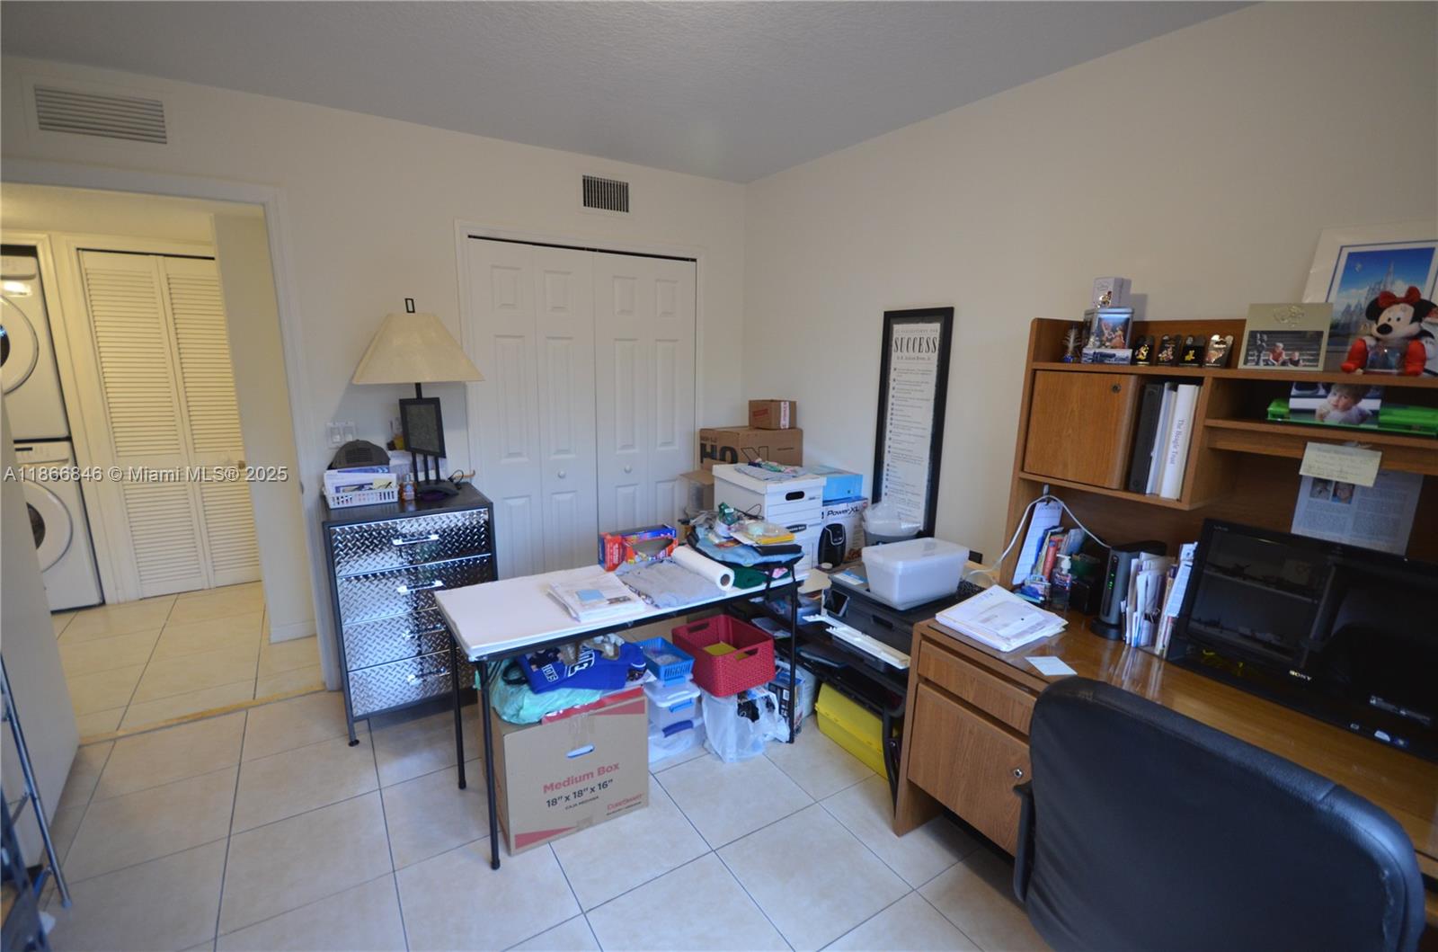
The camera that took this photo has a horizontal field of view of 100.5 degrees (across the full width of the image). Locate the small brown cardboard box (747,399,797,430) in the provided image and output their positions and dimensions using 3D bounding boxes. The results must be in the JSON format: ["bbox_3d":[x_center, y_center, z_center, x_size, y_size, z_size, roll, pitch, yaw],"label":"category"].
[{"bbox_3d":[0.292,-0.343,3.248,0.170,0.155,0.190,-6,14,-32],"label":"small brown cardboard box"}]

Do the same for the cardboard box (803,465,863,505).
[{"bbox_3d":[0.475,0.033,2.766,0.265,0.105,0.265,-6,13,-32],"label":"cardboard box"}]

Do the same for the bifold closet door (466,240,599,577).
[{"bbox_3d":[-0.930,-0.122,3.125,0.610,2.010,0.035,-6,14,-32],"label":"bifold closet door"}]

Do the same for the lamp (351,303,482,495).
[{"bbox_3d":[-1.234,-0.315,2.499,0.440,0.820,0.340,-6,13,-32],"label":"lamp"}]

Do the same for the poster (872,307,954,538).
[{"bbox_3d":[0.819,-0.212,2.570,0.025,0.970,0.353,-6,13,-32],"label":"poster"}]

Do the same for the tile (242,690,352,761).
[{"bbox_3d":[-1.726,1.027,2.506,0.415,0.010,0.400,-7,15,-32],"label":"tile"}]

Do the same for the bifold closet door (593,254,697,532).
[{"bbox_3d":[-0.408,-0.171,3.408,0.605,2.030,0.035,-6,13,-32],"label":"bifold closet door"}]

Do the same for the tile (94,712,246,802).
[{"bbox_3d":[-2.085,1.064,2.298,0.410,0.010,0.395,-7,15,-32],"label":"tile"}]

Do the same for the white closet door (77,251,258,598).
[{"bbox_3d":[-3.221,-0.265,3.594,0.620,2.000,0.035,-6,14,-32],"label":"white closet door"}]

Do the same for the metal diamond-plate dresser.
[{"bbox_3d":[-1.320,0.546,2.601,0.600,0.910,0.430,-7,15,-33],"label":"metal diamond-plate dresser"}]

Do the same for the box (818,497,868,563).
[{"bbox_3d":[0.495,0.262,2.867,0.290,0.340,0.290,-7,15,-33],"label":"box"}]

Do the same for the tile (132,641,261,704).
[{"bbox_3d":[-2.488,0.937,2.875,0.435,0.012,0.435,-6,13,-34],"label":"tile"}]

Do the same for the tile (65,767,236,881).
[{"bbox_3d":[-1.848,1.137,1.980,0.410,0.010,0.405,-7,15,-32],"label":"tile"}]

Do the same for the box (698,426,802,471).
[{"bbox_3d":[0.168,-0.084,3.156,0.420,0.320,0.330,-8,15,-36],"label":"box"}]

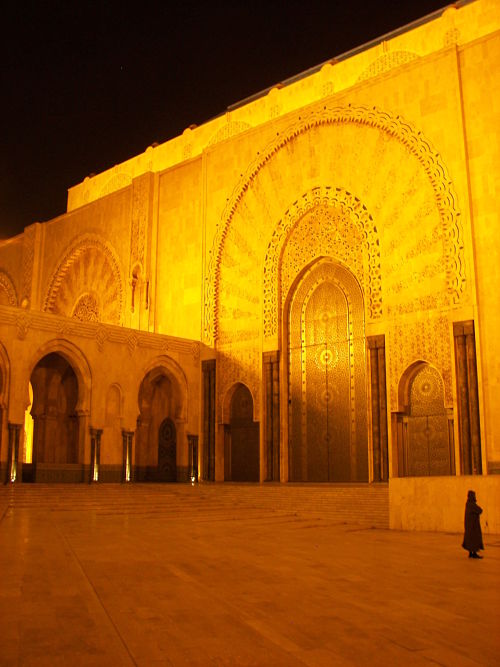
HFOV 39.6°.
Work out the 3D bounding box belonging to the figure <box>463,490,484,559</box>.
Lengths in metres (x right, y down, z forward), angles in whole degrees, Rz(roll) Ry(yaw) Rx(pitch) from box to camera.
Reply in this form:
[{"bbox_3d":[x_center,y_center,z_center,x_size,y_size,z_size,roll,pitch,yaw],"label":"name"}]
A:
[{"bbox_3d":[5.876,5.015,18.234,0.520,1.700,0.450,0,-11,0],"label":"figure"}]

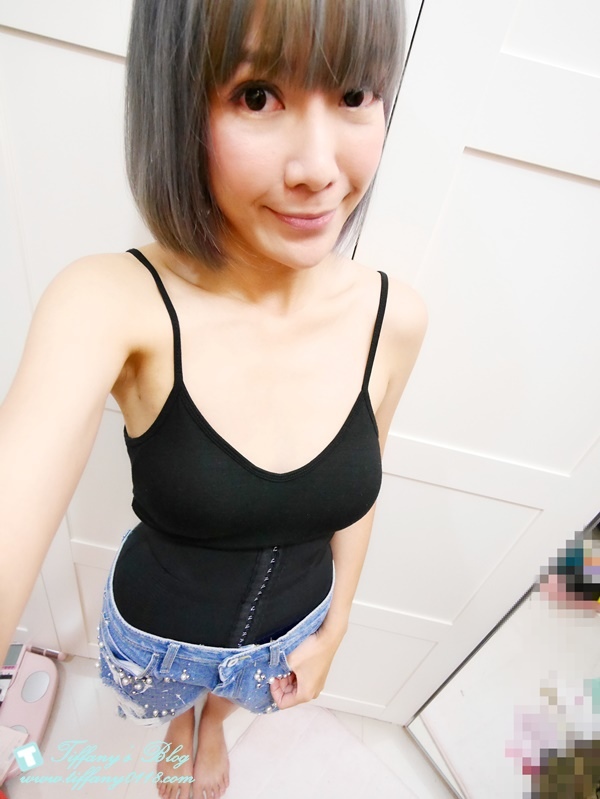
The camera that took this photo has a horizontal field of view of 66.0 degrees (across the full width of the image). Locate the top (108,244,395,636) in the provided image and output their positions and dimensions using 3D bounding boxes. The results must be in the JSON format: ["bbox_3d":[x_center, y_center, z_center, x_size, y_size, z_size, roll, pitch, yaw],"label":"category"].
[{"bbox_3d":[-0.052,0.080,0.547,0.300,0.460,0.240,5,38,-12],"label":"top"}]

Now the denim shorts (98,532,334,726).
[{"bbox_3d":[-0.124,0.321,0.728,0.330,0.280,0.250,9,37,-7],"label":"denim shorts"}]

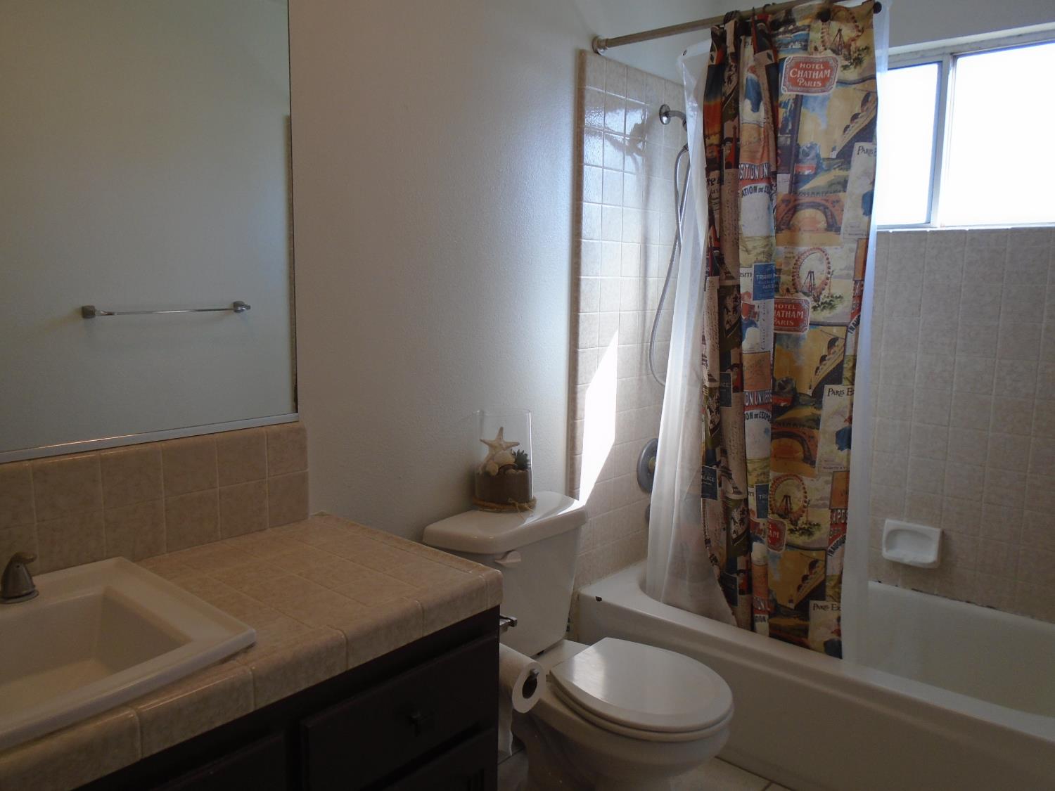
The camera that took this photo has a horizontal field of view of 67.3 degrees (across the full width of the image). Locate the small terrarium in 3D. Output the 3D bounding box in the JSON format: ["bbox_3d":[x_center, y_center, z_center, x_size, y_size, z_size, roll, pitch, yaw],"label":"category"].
[{"bbox_3d":[-0.063,0.170,2.130,0.166,0.248,0.166,1,8,0],"label":"small terrarium"}]

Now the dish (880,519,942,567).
[{"bbox_3d":[1.231,0.475,2.554,0.167,0.115,0.060,8,10,41],"label":"dish"}]

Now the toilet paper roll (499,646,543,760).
[{"bbox_3d":[-0.035,0.586,1.556,0.105,0.165,0.098,8,10,41],"label":"toilet paper roll"}]

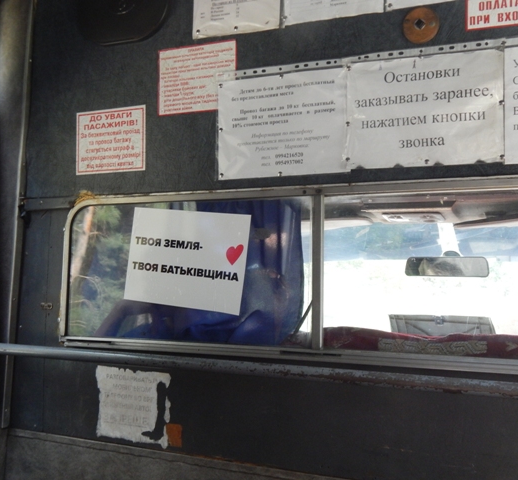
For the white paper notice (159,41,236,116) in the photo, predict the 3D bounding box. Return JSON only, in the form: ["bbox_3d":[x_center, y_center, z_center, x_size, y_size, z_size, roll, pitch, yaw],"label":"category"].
[{"bbox_3d":[-0.137,-0.353,1.537,0.198,0.148,0.010,-1,-3,26],"label":"white paper notice"}]

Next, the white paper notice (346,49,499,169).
[{"bbox_3d":[0.307,-0.242,1.318,0.293,0.209,0.010,-1,-3,26],"label":"white paper notice"}]

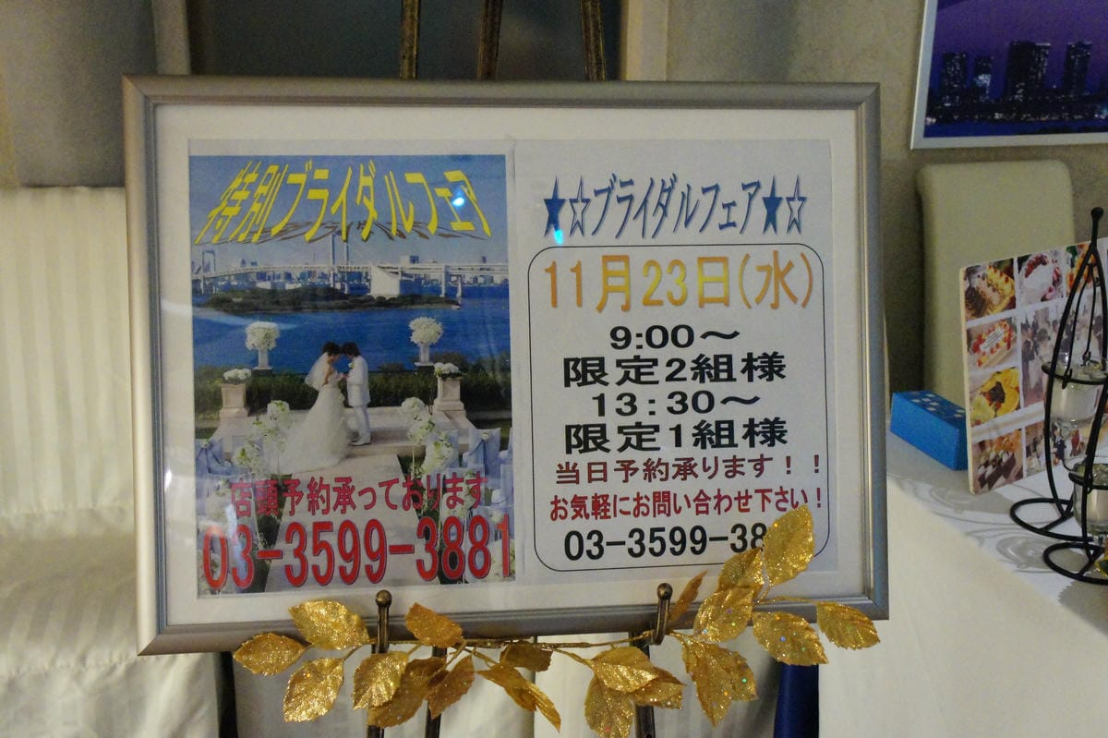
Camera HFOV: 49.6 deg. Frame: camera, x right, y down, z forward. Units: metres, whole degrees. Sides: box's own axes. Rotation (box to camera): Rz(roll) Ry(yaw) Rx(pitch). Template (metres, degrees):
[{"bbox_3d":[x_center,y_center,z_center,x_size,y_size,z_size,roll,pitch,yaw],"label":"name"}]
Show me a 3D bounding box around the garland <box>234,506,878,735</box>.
[{"bbox_3d":[0.012,0.233,1.072,0.577,0.208,0.110,-1,8,-7],"label":"garland"}]

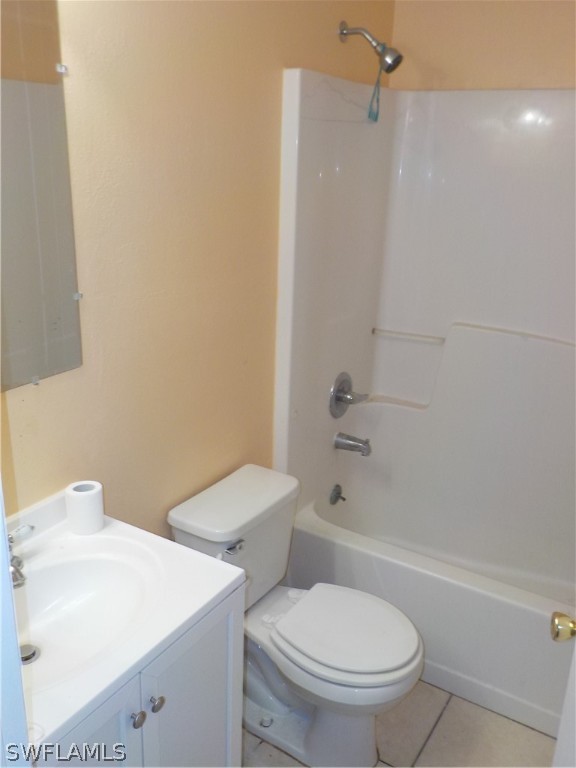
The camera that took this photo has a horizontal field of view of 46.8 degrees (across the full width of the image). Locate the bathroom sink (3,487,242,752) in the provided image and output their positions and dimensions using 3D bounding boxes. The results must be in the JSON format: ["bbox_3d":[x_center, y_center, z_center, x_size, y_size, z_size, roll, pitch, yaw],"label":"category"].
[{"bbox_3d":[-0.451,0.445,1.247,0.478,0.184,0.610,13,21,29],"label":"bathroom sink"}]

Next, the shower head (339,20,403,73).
[{"bbox_3d":[0.276,-1.093,2.157,0.217,0.163,0.070,13,21,29],"label":"shower head"}]

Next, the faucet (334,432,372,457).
[{"bbox_3d":[0.259,0.240,2.606,0.148,0.073,0.060,13,21,29],"label":"faucet"}]

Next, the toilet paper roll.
[{"bbox_3d":[-0.458,0.279,1.503,0.082,0.095,0.082,2,19,-1],"label":"toilet paper roll"}]

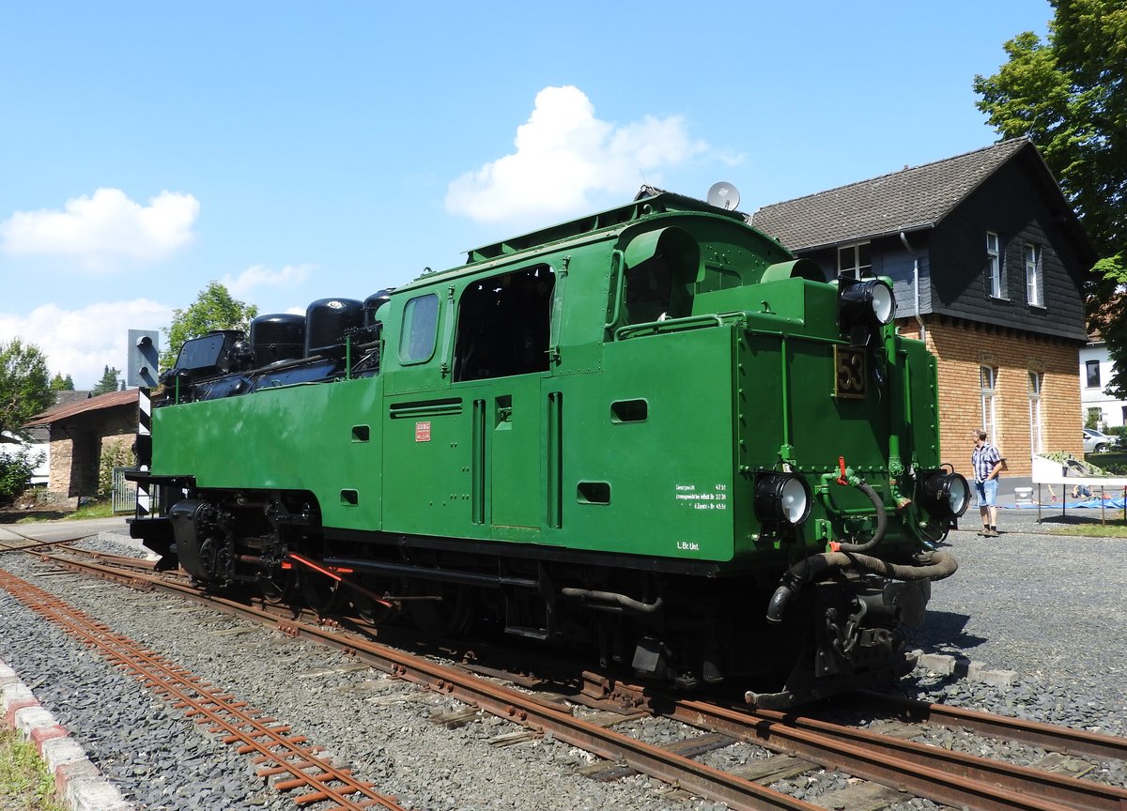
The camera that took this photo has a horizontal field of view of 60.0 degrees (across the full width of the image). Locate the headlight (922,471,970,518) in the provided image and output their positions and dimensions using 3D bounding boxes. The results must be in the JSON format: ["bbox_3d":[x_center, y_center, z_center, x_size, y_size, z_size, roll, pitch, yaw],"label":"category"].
[{"bbox_3d":[2.368,0.550,6.058,0.270,0.280,0.200,3,-5,-41],"label":"headlight"}]

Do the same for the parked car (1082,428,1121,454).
[{"bbox_3d":[25.823,1.896,48.665,1.800,1.480,4.350,3,-5,-38],"label":"parked car"}]

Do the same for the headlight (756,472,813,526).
[{"bbox_3d":[1.117,0.482,4.960,0.270,0.280,0.200,3,-5,-41],"label":"headlight"}]

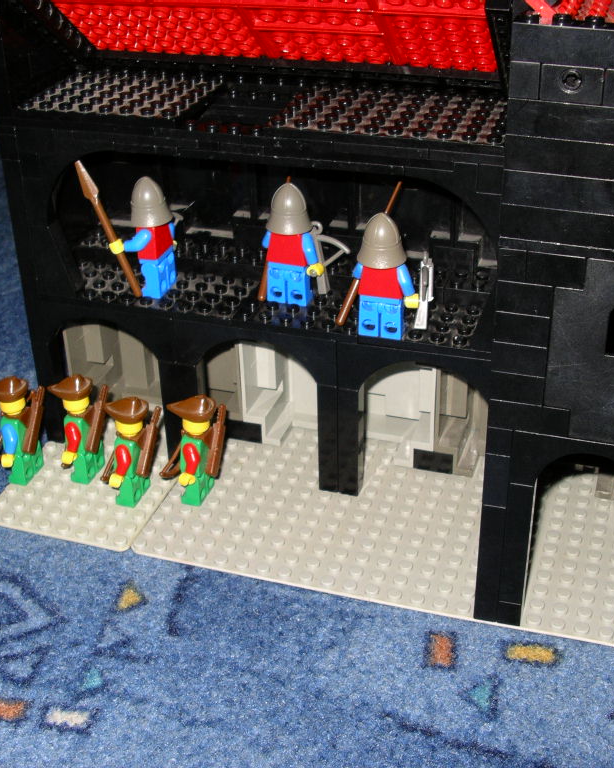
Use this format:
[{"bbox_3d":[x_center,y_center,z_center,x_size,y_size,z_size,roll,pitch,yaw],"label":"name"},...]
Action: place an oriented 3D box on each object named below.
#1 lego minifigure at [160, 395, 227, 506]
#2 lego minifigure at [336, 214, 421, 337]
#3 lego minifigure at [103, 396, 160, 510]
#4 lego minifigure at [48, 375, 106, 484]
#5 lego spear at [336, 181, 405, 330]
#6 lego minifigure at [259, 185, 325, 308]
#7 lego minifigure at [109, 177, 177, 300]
[{"bbox_3d":[-0.042,0.024,0.431,0.025,0.045,0.025,8,31,16],"label":"lego minifigure"},{"bbox_3d":[0.028,-0.039,0.396,0.025,0.045,0.022,8,31,16],"label":"lego minifigure"},{"bbox_3d":[-0.068,0.024,0.431,0.025,0.045,0.025,8,31,16],"label":"lego minifigure"},{"bbox_3d":[-0.089,0.016,0.446,0.025,0.045,0.025,8,31,16],"label":"lego minifigure"},{"bbox_3d":[0.023,-0.048,0.409,0.003,0.057,0.006,24,0,0],"label":"lego spear"},{"bbox_3d":[-0.006,-0.053,0.421,0.025,0.046,0.022,8,31,16],"label":"lego minifigure"},{"bbox_3d":[-0.060,-0.057,0.430,0.022,0.045,0.025,8,31,16],"label":"lego minifigure"}]

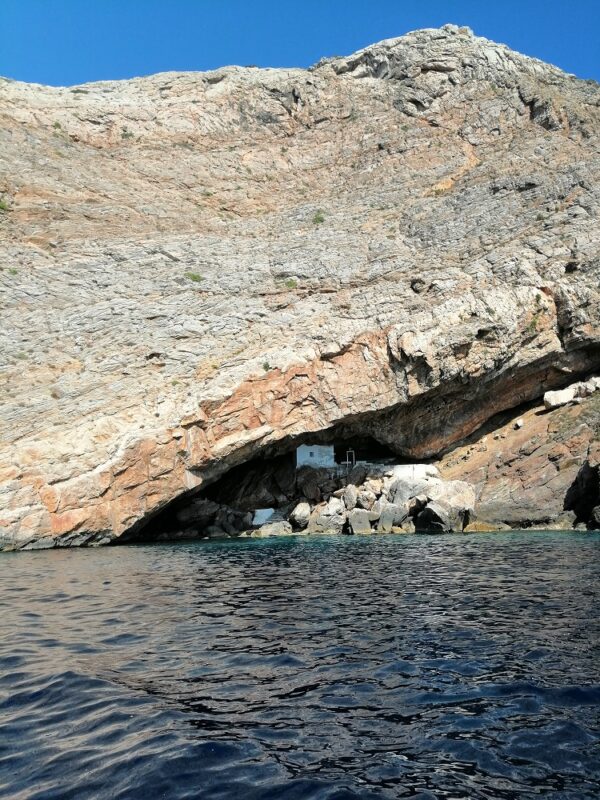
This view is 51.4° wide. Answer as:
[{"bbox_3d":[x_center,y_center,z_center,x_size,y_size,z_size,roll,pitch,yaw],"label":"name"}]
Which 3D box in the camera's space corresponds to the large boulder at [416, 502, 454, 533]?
[{"bbox_3d":[14.010,12.240,65.000,4.080,3.060,3.350,-2,-11,12],"label":"large boulder"}]

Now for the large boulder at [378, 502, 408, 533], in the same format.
[{"bbox_3d":[9.710,12.330,65.500,3.290,3.090,2.630,-2,-11,8],"label":"large boulder"}]

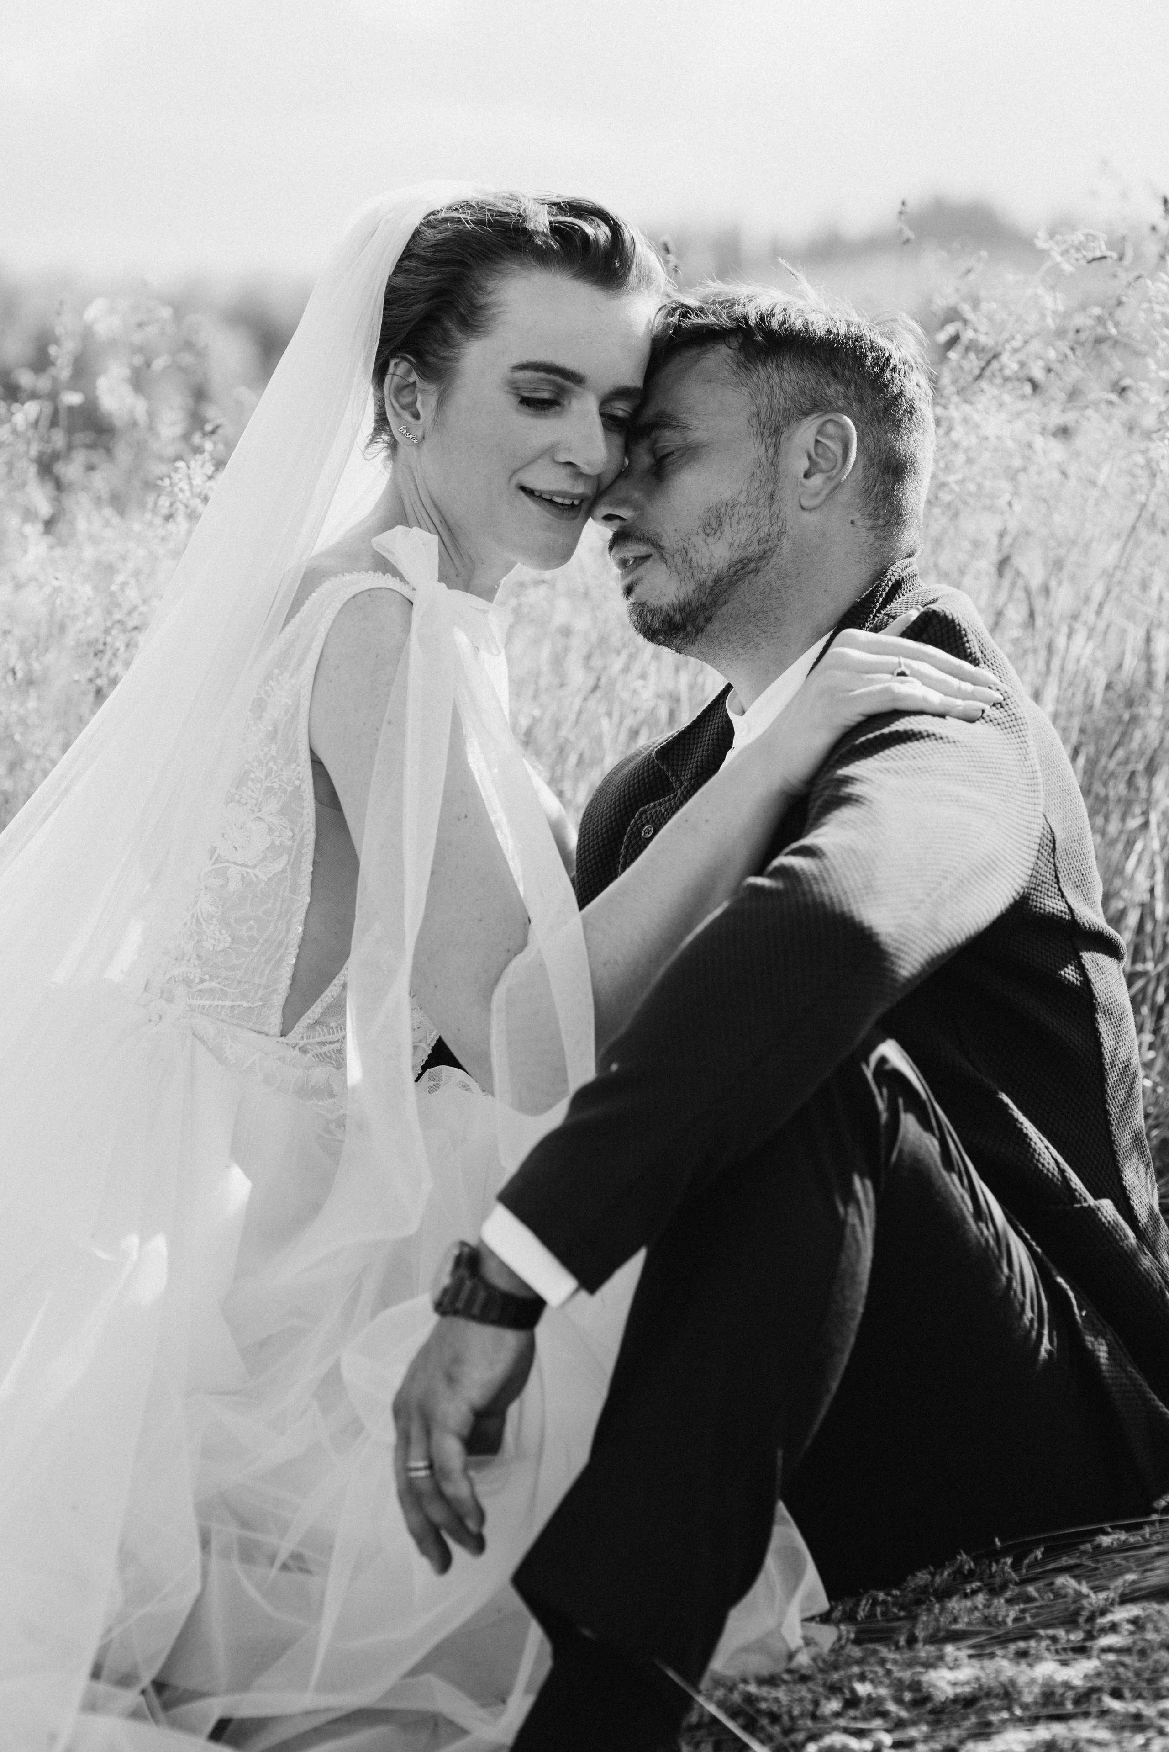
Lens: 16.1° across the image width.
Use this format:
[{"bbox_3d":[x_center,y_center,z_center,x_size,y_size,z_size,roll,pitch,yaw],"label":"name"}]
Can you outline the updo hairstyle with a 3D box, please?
[{"bbox_3d":[-0.046,-0.368,2.740,0.170,0.175,0.210,3,7,-37],"label":"updo hairstyle"}]

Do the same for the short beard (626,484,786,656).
[{"bbox_3d":[0.079,-0.201,2.720,0.108,0.110,0.135,-8,5,-9],"label":"short beard"}]

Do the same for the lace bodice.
[{"bbox_3d":[-0.157,-0.030,2.770,0.225,0.355,0.320,16,6,-2],"label":"lace bodice"}]

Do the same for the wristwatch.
[{"bbox_3d":[-0.062,0.263,2.650,0.064,0.046,0.068,21,0,7],"label":"wristwatch"}]

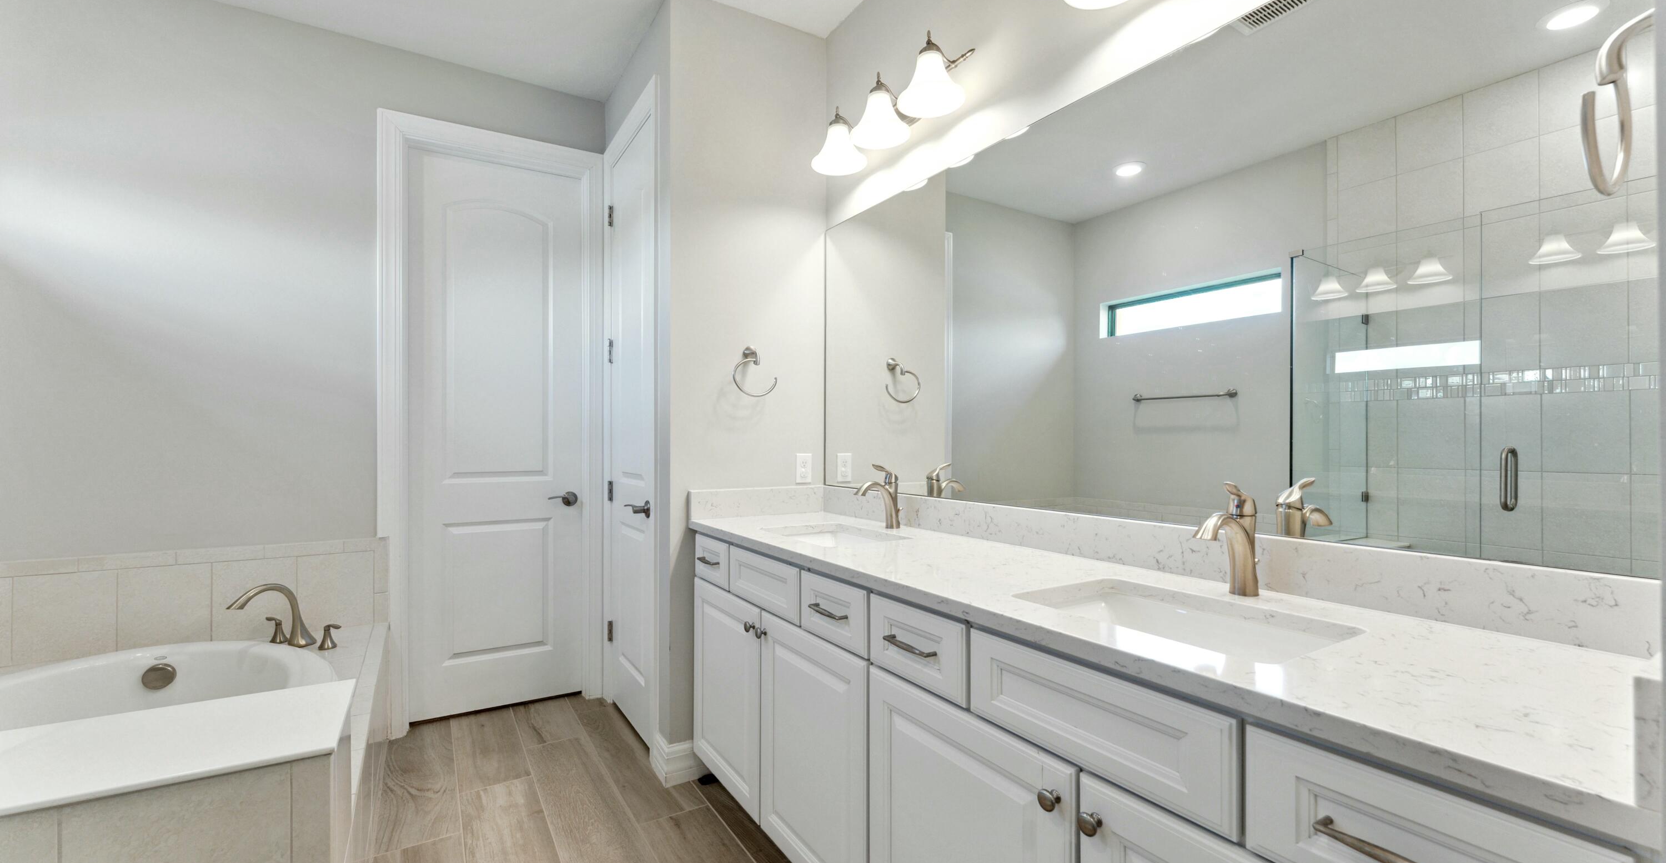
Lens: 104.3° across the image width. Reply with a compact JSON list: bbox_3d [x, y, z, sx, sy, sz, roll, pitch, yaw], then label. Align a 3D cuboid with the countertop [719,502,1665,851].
[{"bbox_3d":[0.308,0.322,1.546,0.568,0.029,2.137,0,-1,-32],"label":"countertop"}]

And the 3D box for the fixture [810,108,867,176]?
[{"bbox_3d":[0.030,-1.041,2.280,0.212,0.207,0.196,0,-1,0],"label":"fixture"}]

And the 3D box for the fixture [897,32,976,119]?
[{"bbox_3d":[0.293,-1.047,1.863,0.212,0.207,0.200,0,-1,-32],"label":"fixture"}]

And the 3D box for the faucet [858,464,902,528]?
[{"bbox_3d":[0.148,0.210,2.090,0.170,0.210,0.050,0,-1,-32],"label":"faucet"}]

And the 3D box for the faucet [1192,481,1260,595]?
[{"bbox_3d":[0.723,0.198,1.183,0.170,0.210,0.050,0,-1,-32],"label":"faucet"}]

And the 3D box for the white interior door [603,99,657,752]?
[{"bbox_3d":[-0.835,-0.001,2.709,0.045,2.430,0.610,0,-1,-32],"label":"white interior door"}]

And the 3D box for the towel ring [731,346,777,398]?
[{"bbox_3d":[-0.296,-0.220,2.392,0.180,0.197,0.078,0,-1,-32],"label":"towel ring"}]

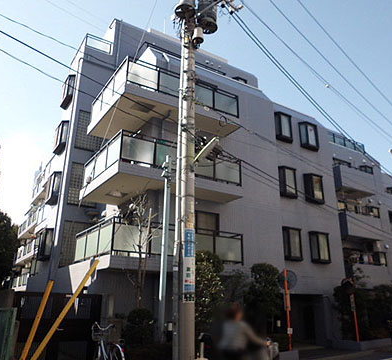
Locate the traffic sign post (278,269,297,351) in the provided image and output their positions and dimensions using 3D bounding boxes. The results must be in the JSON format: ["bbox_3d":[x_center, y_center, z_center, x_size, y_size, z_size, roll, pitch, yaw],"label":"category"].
[{"bbox_3d":[3.046,4.240,11.857,0.600,2.530,0.220,-4,-20,12],"label":"traffic sign post"}]

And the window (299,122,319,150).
[{"bbox_3d":[5.819,-2.198,18.293,1.110,1.360,0.275,12,-22,-30],"label":"window"}]

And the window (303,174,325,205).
[{"bbox_3d":[5.711,0.419,17.257,1.110,1.320,0.300,12,-22,-30],"label":"window"}]

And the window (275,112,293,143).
[{"bbox_3d":[4.269,-2.546,17.346,0.950,1.400,0.240,12,-22,-30],"label":"window"}]

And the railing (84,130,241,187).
[{"bbox_3d":[-1.305,-0.137,13.794,4.780,1.040,3.750,12,-22,-30],"label":"railing"}]

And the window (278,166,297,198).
[{"bbox_3d":[4.247,0.106,16.430,0.950,1.370,0.240,12,-22,-30],"label":"window"}]

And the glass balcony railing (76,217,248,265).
[{"bbox_3d":[-1.381,2.513,12.960,4.809,1.034,3.881,12,-22,-30],"label":"glass balcony railing"}]

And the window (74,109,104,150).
[{"bbox_3d":[-5.250,-2.381,18.052,1.370,2.070,0.150,12,-22,-30],"label":"window"}]

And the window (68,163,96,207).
[{"bbox_3d":[-5.277,0.273,17.061,1.321,1.999,0.118,12,-22,-30],"label":"window"}]

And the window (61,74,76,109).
[{"bbox_3d":[-7.077,-4.841,19.857,0.315,1.321,1.627,12,-22,-30],"label":"window"}]

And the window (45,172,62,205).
[{"bbox_3d":[-7.082,0.405,17.985,0.360,1.370,1.350,12,-22,-30],"label":"window"}]

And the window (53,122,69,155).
[{"bbox_3d":[-7.109,-2.188,18.963,0.315,1.321,1.627,12,-22,-30],"label":"window"}]

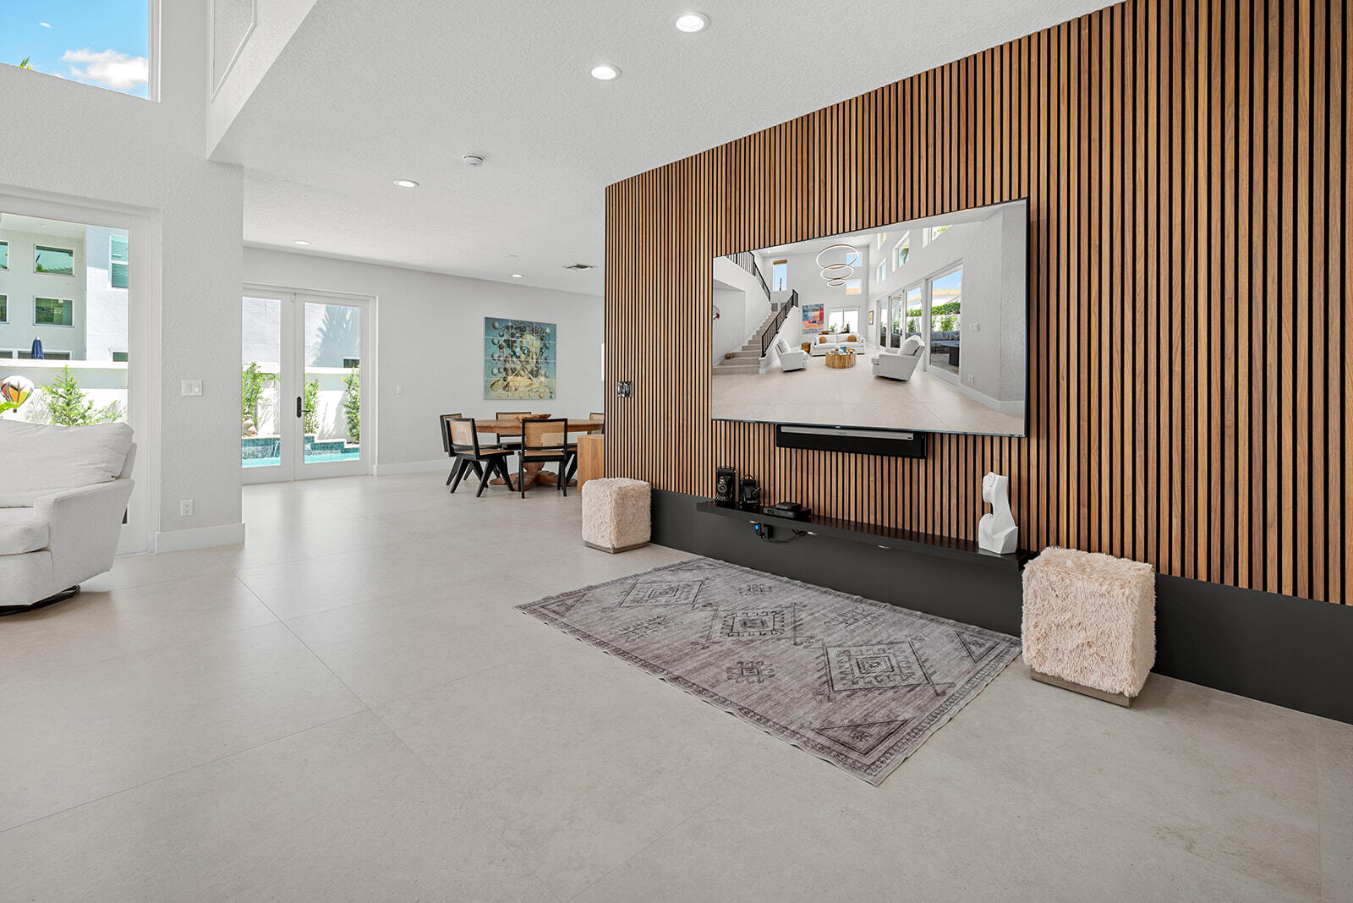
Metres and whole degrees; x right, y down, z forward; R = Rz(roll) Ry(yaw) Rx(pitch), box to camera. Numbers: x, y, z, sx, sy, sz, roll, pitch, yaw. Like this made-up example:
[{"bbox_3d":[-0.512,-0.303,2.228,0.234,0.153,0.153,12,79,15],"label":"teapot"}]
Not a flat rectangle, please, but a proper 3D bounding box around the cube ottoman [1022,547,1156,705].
[{"bbox_3d":[1.697,0.700,2.492,0.400,0.460,0.400,4,6,43],"label":"cube ottoman"}]

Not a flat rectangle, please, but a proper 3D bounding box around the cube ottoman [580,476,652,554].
[{"bbox_3d":[-0.463,0.477,4.617,0.400,0.460,0.400,4,6,43],"label":"cube ottoman"}]

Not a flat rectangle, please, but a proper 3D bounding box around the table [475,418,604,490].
[{"bbox_3d":[-1.709,0.035,7.457,1.850,0.770,1.250,-1,5,-16],"label":"table"}]

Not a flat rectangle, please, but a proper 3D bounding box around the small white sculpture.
[{"bbox_3d":[1.531,0.292,2.868,0.120,0.365,0.125,-2,5,-28],"label":"small white sculpture"}]

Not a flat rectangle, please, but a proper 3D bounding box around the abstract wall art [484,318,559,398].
[{"bbox_3d":[-2.494,-1.479,9.620,1.220,1.240,0.040,-4,6,-42],"label":"abstract wall art"}]

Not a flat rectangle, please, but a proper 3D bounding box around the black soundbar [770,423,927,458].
[{"bbox_3d":[0.958,-0.062,3.436,0.900,0.140,0.090,4,6,43],"label":"black soundbar"}]

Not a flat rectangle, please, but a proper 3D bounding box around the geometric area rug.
[{"bbox_3d":[0.385,0.870,3.055,2.080,0.015,1.500,4,6,44],"label":"geometric area rug"}]

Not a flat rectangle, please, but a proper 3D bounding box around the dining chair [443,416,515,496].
[{"bbox_3d":[-2.259,0.049,6.895,0.480,0.850,0.550,3,5,35],"label":"dining chair"}]

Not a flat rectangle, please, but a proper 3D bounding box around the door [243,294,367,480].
[{"bbox_3d":[-4.879,-0.830,7.680,1.760,2.430,0.120,-4,6,-44],"label":"door"}]

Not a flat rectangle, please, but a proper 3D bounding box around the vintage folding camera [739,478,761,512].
[{"bbox_3d":[0.472,0.275,3.870,0.100,0.220,0.130,-1,3,-19],"label":"vintage folding camera"}]

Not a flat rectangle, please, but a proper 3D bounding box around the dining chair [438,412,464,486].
[{"bbox_3d":[-2.641,-0.034,7.684,0.540,0.850,0.480,0,5,-3],"label":"dining chair"}]

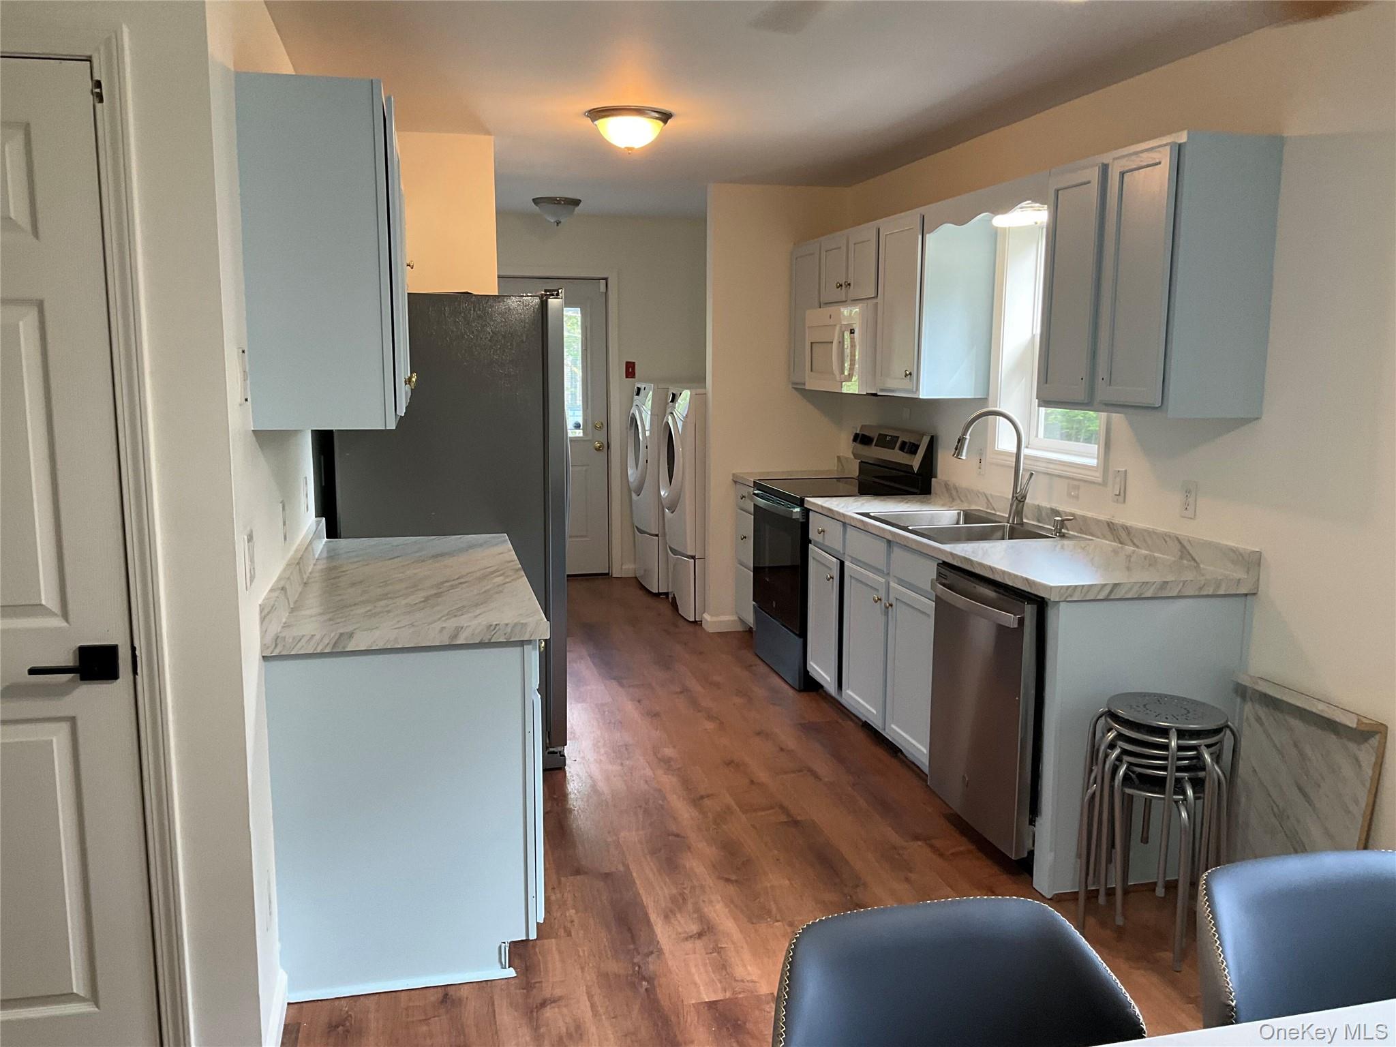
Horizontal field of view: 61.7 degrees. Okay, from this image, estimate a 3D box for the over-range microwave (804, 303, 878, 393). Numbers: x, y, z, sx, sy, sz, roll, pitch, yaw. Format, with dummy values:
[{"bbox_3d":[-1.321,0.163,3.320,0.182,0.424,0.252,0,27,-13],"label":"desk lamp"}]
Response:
[{"bbox_3d":[0.834,-0.836,5.589,0.395,0.410,0.770,-2,8,-13],"label":"over-range microwave"}]

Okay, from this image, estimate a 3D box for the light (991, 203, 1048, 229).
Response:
[{"bbox_3d":[1.202,-1.121,4.242,0.267,0.084,0.267,-2,8,-13],"label":"light"}]

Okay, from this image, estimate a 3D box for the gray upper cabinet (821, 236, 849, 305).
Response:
[{"bbox_3d":[0.826,-1.248,5.792,0.325,0.325,0.375,-2,8,-13],"label":"gray upper cabinet"}]

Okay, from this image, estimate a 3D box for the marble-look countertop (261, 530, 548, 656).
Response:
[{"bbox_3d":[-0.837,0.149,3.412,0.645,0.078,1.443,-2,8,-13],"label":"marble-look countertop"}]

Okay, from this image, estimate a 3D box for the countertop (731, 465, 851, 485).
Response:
[{"bbox_3d":[0.556,-0.248,6.272,0.655,0.048,0.540,-2,8,-13],"label":"countertop"}]

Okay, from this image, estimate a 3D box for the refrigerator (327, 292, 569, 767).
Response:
[{"bbox_3d":[-0.963,0.011,4.580,0.794,1.752,0.882,-2,8,-13],"label":"refrigerator"}]

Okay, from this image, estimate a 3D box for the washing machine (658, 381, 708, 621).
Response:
[{"bbox_3d":[0.184,-0.142,7.047,0.800,1.315,0.685,-2,8,-13],"label":"washing machine"}]

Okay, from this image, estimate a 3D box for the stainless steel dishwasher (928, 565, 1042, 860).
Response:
[{"bbox_3d":[1.127,0.558,3.752,0.620,0.815,0.604,-2,8,-13],"label":"stainless steel dishwasher"}]

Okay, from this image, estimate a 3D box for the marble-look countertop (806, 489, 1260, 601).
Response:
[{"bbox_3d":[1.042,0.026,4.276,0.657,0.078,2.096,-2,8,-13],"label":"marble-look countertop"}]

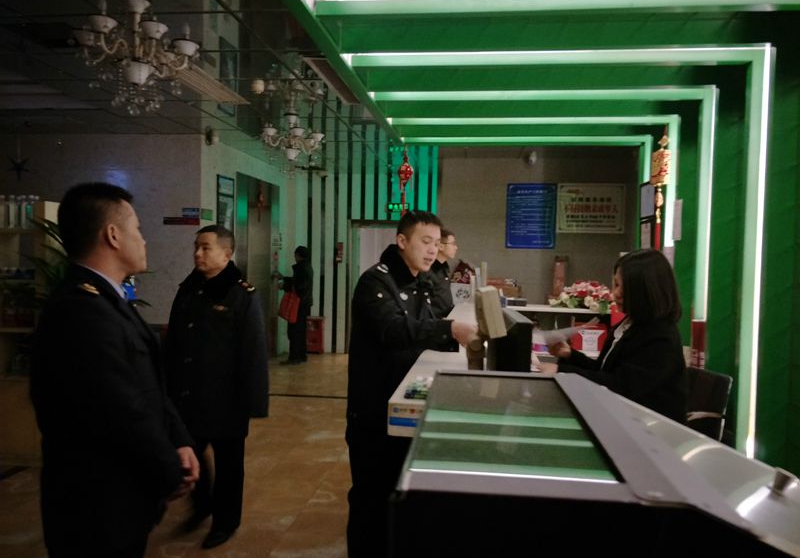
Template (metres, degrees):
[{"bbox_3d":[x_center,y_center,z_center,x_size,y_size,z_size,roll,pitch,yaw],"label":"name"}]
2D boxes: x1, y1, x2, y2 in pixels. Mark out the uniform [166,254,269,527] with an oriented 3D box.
[{"bbox_3d":[-1.032,0.652,3.109,0.580,1.460,0.420,3,2,30],"label":"uniform"}]

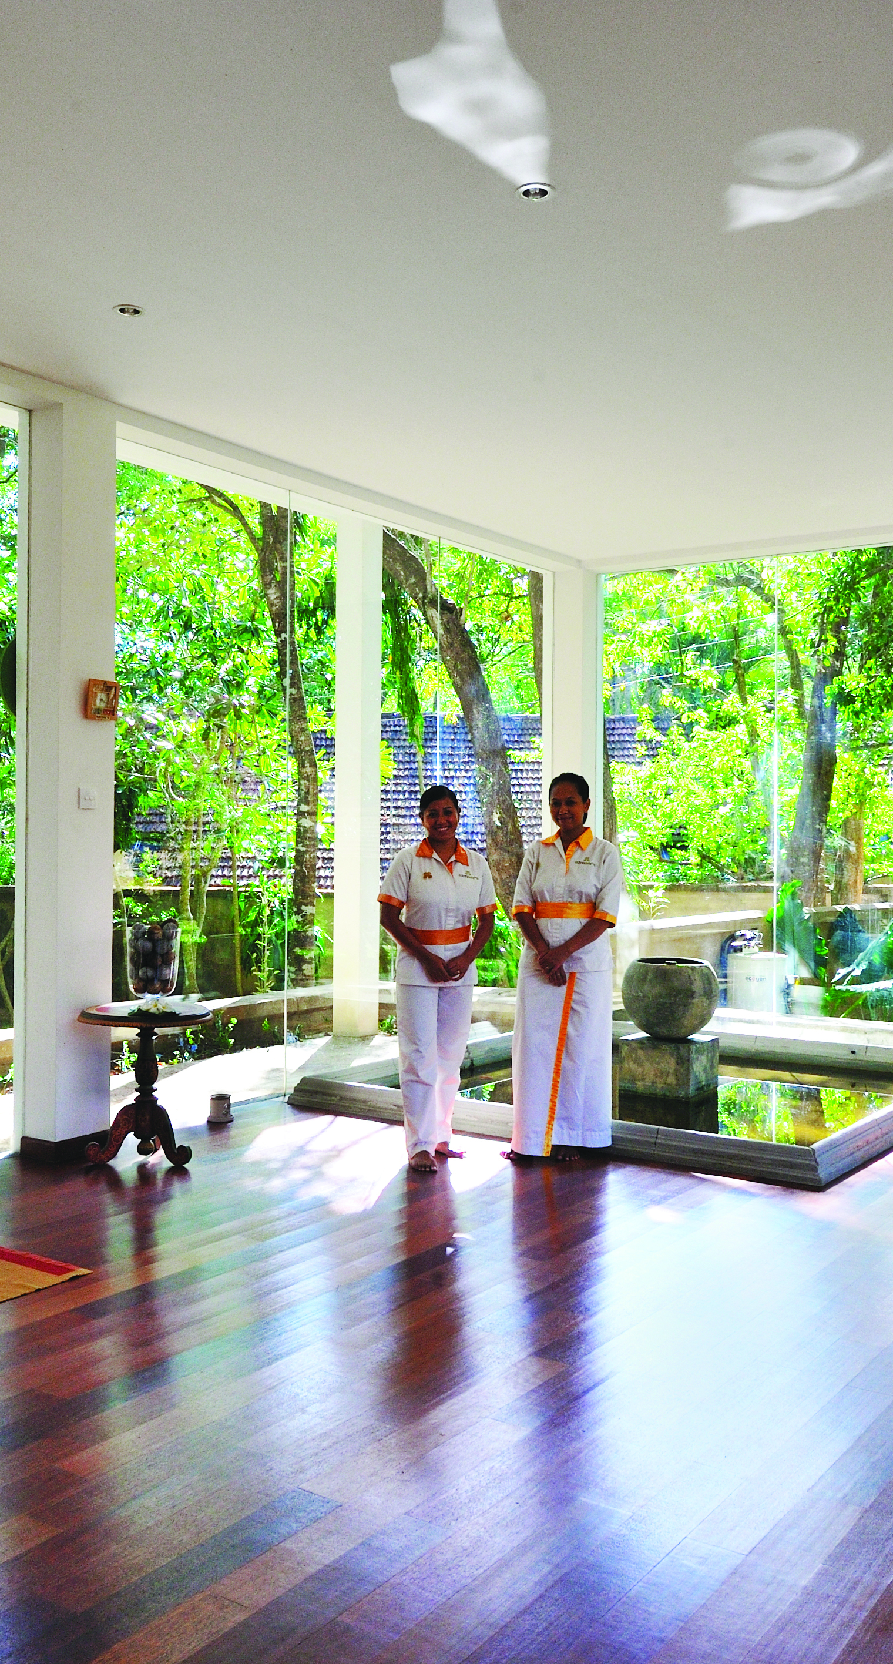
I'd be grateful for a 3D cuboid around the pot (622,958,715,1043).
[{"bbox_3d":[1.169,0.879,7.283,0.502,0.409,0.502,0,0,0],"label":"pot"}]

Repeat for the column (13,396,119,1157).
[{"bbox_3d":[-1.612,-0.202,5.866,0.278,3.113,0.292,0,0,35],"label":"column"}]

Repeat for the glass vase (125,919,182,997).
[{"bbox_3d":[-1.217,0.548,5.771,0.230,0.368,0.230,0,0,0],"label":"glass vase"}]

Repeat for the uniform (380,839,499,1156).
[{"bbox_3d":[-0.032,0.681,5.723,0.471,1.306,0.280,0,0,-11],"label":"uniform"}]

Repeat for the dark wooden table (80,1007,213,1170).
[{"bbox_3d":[-1.238,1.048,5.690,0.556,0.617,0.556,0,0,0],"label":"dark wooden table"}]

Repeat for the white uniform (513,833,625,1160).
[{"bbox_3d":[0.508,0.659,5.825,0.456,1.358,0.300,0,0,5],"label":"white uniform"}]

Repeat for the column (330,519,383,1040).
[{"bbox_3d":[-0.596,-0.380,9.286,0.207,3.481,0.207,0,0,35],"label":"column"}]

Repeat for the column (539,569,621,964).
[{"bbox_3d":[0.858,-0.182,9.389,0.303,3.127,0.283,0,0,35],"label":"column"}]

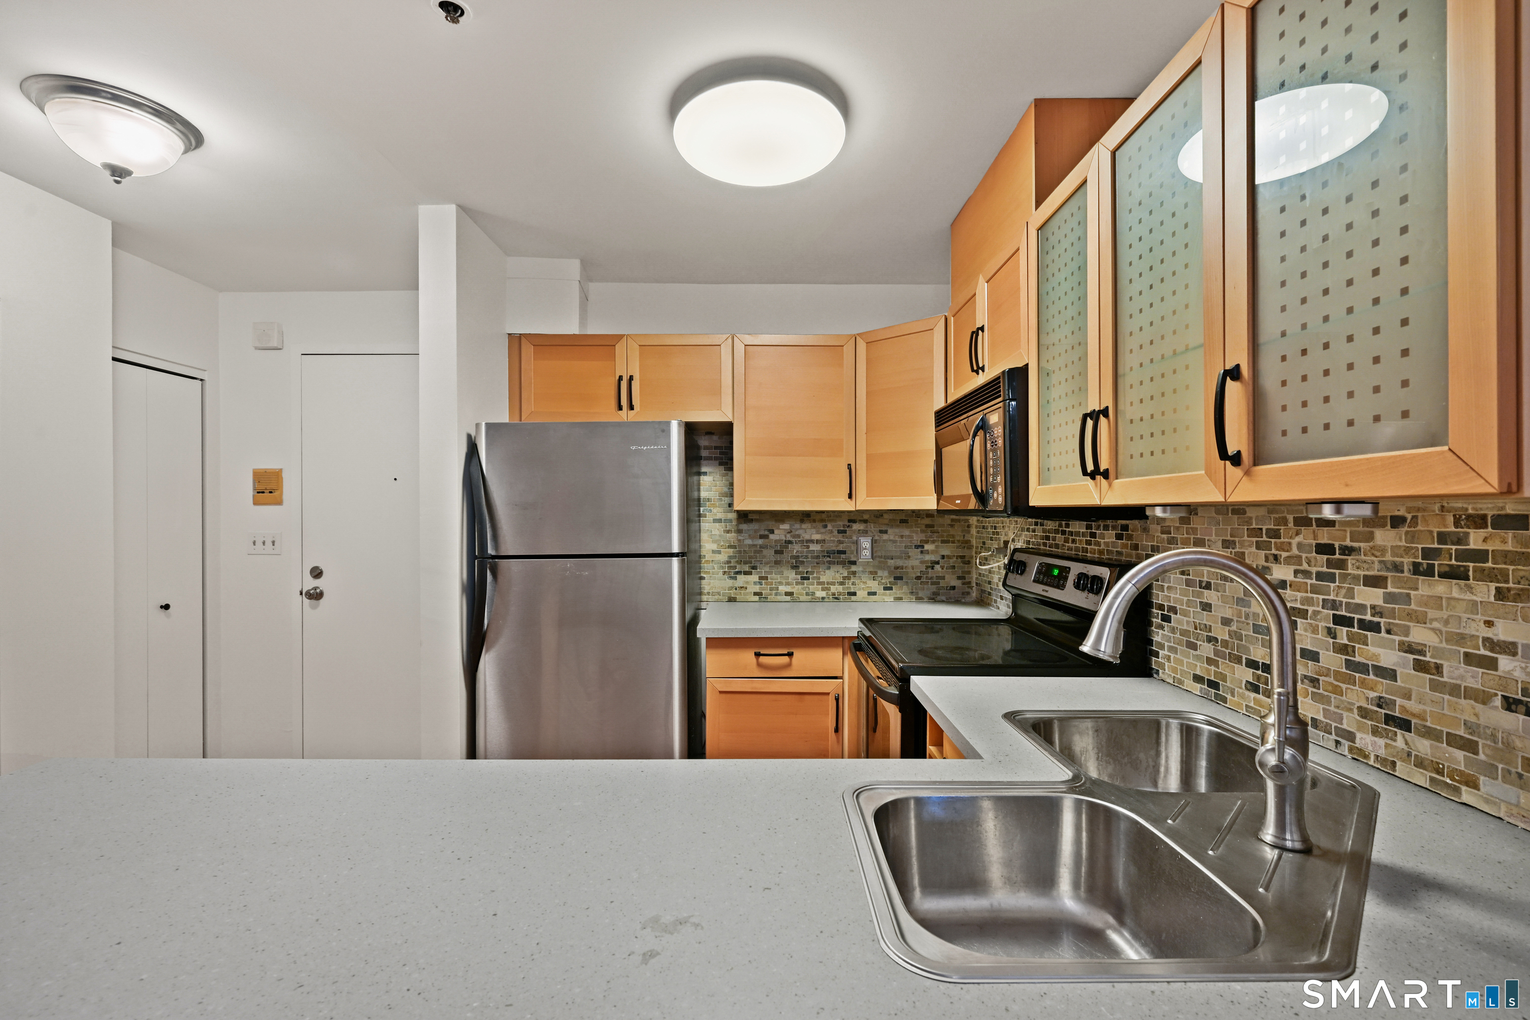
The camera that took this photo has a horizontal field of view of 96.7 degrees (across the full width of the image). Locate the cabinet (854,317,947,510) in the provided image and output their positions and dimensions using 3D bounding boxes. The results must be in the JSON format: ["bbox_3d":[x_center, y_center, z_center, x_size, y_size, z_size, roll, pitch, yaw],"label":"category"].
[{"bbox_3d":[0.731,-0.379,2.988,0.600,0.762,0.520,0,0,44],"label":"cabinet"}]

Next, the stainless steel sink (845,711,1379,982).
[{"bbox_3d":[0.518,0.525,1.023,0.605,0.190,1.080,0,0,45],"label":"stainless steel sink"}]

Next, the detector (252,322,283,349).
[{"bbox_3d":[-2.423,-0.848,3.317,0.122,0.122,0.043,0,0,0],"label":"detector"}]

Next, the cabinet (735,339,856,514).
[{"bbox_3d":[0.127,-0.379,3.100,0.534,0.762,0.325,0,0,0],"label":"cabinet"}]

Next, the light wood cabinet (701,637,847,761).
[{"bbox_3d":[0.039,0.918,2.907,0.527,0.875,0.620,0,0,0],"label":"light wood cabinet"}]

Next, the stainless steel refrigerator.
[{"bbox_3d":[-0.664,0.523,2.812,0.759,1.670,0.810,0,0,0],"label":"stainless steel refrigerator"}]

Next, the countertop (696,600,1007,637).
[{"bbox_3d":[0.367,0.465,2.925,1.255,0.042,0.670,0,0,0],"label":"countertop"}]

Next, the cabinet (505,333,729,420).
[{"bbox_3d":[-0.623,-0.568,3.100,0.960,0.380,0.325,0,0,0],"label":"cabinet"}]

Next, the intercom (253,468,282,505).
[{"bbox_3d":[-2.428,-0.111,3.318,0.140,0.180,0.035,0,0,0],"label":"intercom"}]

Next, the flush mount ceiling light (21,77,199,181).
[{"bbox_3d":[-1.763,-0.980,1.855,0.364,0.184,0.364,0,0,0],"label":"flush mount ceiling light"}]

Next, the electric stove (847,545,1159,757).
[{"bbox_3d":[0.661,0.750,2.139,0.695,1.202,0.760,0,0,0],"label":"electric stove"}]

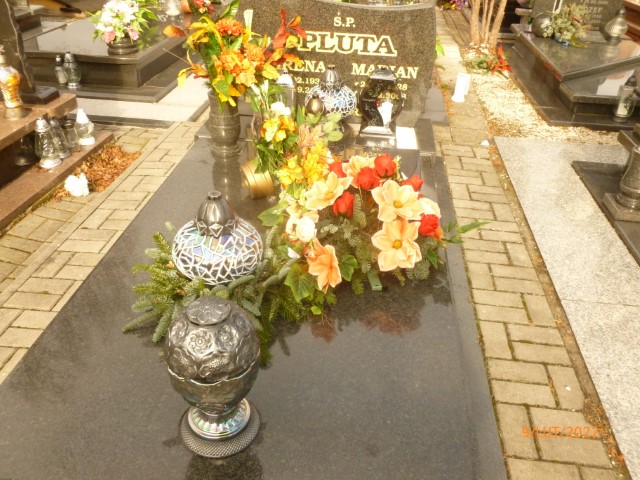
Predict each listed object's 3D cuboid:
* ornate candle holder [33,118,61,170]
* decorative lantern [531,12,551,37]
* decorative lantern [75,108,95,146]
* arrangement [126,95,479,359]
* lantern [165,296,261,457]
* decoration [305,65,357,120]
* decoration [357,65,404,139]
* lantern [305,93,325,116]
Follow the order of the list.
[{"bbox_3d":[-1.558,-0.557,2.954,0.121,0.287,0.121,4,33,5],"label":"ornate candle holder"},{"bbox_3d":[2.303,-2.222,5.360,0.205,0.231,0.205,4,33,5],"label":"decorative lantern"},{"bbox_3d":[-1.483,-0.711,3.249,0.107,0.229,0.107,4,33,5],"label":"decorative lantern"},{"bbox_3d":[-0.014,-0.070,1.692,0.920,0.340,0.850,4,33,5],"label":"arrangement"},{"bbox_3d":[-0.233,0.288,1.148,0.198,0.359,0.198,4,33,5],"label":"lantern"},{"bbox_3d":[0.058,-0.731,2.647,0.265,0.313,0.265,4,33,5],"label":"decoration"},{"bbox_3d":[0.307,-0.701,2.602,0.223,0.319,0.160,4,33,5],"label":"decoration"},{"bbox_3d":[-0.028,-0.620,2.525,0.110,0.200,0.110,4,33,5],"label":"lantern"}]

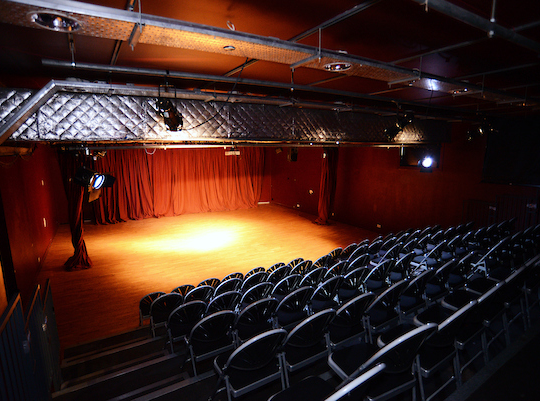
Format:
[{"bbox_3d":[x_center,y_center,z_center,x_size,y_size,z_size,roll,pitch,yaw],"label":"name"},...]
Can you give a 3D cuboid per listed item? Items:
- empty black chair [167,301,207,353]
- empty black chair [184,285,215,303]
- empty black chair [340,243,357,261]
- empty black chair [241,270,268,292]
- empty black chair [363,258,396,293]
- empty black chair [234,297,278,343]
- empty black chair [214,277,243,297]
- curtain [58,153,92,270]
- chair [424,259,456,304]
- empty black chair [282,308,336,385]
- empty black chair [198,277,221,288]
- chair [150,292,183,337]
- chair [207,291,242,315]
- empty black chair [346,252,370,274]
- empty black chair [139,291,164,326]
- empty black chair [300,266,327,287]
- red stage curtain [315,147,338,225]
[{"bbox_3d":[-1.006,1.472,3.589,0.460,0.815,0.510,-6,12,-31],"label":"empty black chair"},{"bbox_3d":[-1.080,1.553,4.459,0.460,0.815,0.510,-6,12,-31],"label":"empty black chair"},{"bbox_3d":[1.992,1.478,7.897,0.470,0.800,0.500,-6,11,-32],"label":"empty black chair"},{"bbox_3d":[-0.298,1.578,5.214,0.480,0.800,0.470,-7,11,-32],"label":"empty black chair"},{"bbox_3d":[1.491,1.173,4.253,0.480,0.800,0.470,-7,11,-32],"label":"empty black chair"},{"bbox_3d":[-0.190,1.310,3.173,0.460,0.815,0.510,-6,12,-31],"label":"empty black chair"},{"bbox_3d":[-0.712,1.627,4.956,0.480,0.800,0.470,-7,11,-32],"label":"empty black chair"},{"bbox_3d":[-4.756,0.245,7.327,0.620,2.950,0.420,-6,12,-31],"label":"curtain"},{"bbox_3d":[1.936,1.027,3.528,0.480,0.800,0.470,-7,11,-32],"label":"chair"},{"bbox_3d":[0.267,1.188,2.537,0.460,0.815,0.510,-6,12,-31],"label":"empty black chair"},{"bbox_3d":[-1.145,1.690,5.382,0.460,0.815,0.510,-6,12,-31],"label":"empty black chair"},{"bbox_3d":[-1.560,1.698,4.519,0.470,0.800,0.500,-6,11,-32],"label":"chair"},{"bbox_3d":[-0.613,1.521,3.946,0.480,0.800,0.470,-7,11,-32],"label":"chair"},{"bbox_3d":[1.470,1.277,5.311,0.470,0.800,0.500,-6,11,-32],"label":"empty black chair"},{"bbox_3d":[-2.032,1.905,5.147,0.480,0.800,0.470,-7,11,-32],"label":"empty black chair"},{"bbox_3d":[0.609,1.297,4.576,0.460,0.815,0.510,-6,12,-31],"label":"empty black chair"},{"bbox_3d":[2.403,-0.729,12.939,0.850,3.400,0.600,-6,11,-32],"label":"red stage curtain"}]

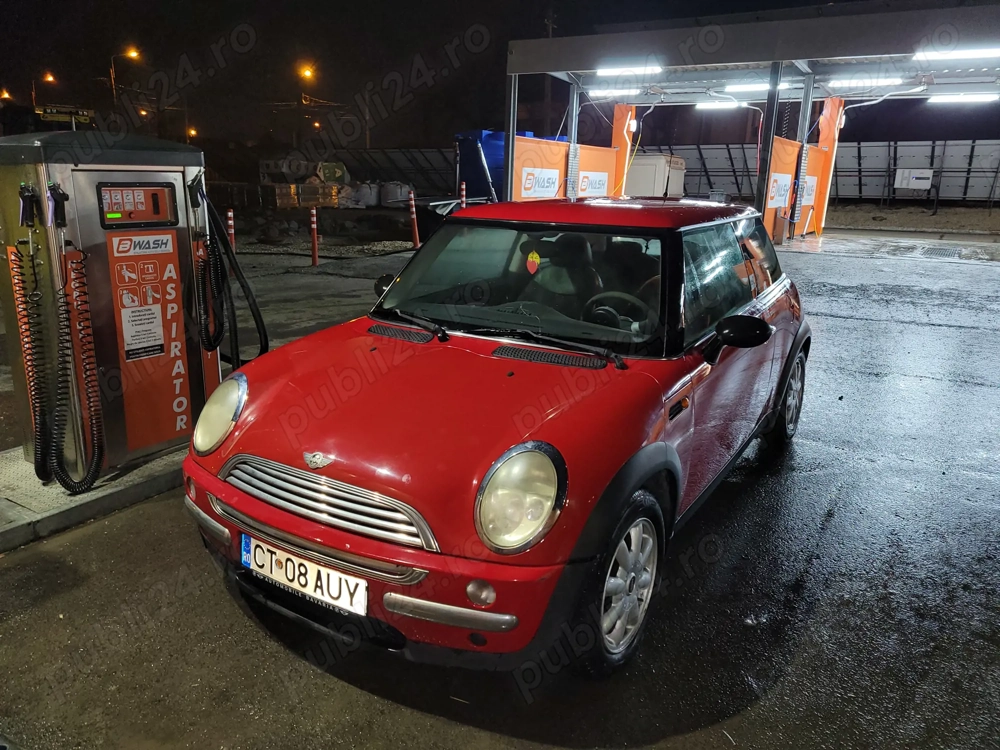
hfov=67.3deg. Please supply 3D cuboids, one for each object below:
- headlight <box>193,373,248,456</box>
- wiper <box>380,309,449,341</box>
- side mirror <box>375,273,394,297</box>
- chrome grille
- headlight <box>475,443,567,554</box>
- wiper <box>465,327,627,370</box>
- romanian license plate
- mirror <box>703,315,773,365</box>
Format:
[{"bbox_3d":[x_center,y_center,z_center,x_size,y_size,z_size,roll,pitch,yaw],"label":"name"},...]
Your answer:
[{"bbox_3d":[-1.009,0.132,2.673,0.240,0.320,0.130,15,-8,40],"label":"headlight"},{"bbox_3d":[-0.373,-0.220,3.093,0.080,0.070,0.670,-11,21,-31],"label":"wiper"},{"bbox_3d":[-0.572,-0.397,3.710,0.235,0.195,0.130,10,20,30],"label":"side mirror"},{"bbox_3d":[-0.564,0.362,2.253,0.920,0.140,0.110,10,5,30],"label":"chrome grille"},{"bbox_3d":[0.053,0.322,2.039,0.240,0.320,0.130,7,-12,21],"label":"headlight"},{"bbox_3d":[0.146,-0.118,2.745,0.700,0.080,0.080,15,23,32],"label":"wiper"},{"bbox_3d":[-0.600,0.596,2.262,0.520,0.112,0.018,10,13,30],"label":"romanian license plate"},{"bbox_3d":[0.888,-0.136,2.838,0.235,0.195,0.130,10,20,30],"label":"mirror"}]

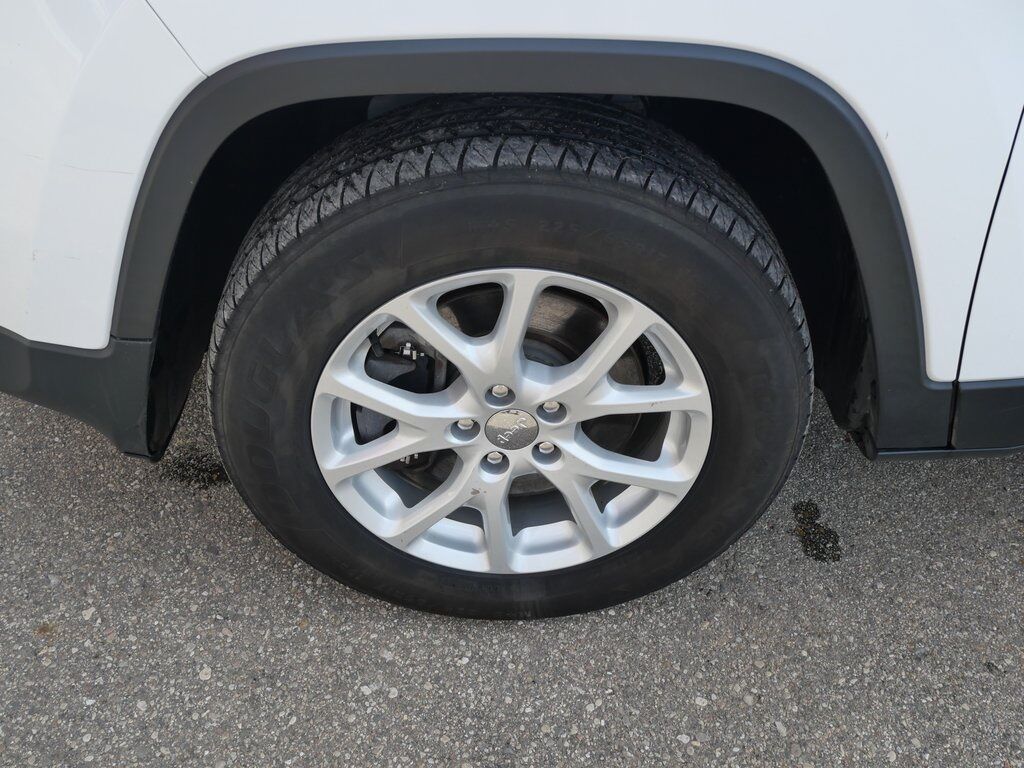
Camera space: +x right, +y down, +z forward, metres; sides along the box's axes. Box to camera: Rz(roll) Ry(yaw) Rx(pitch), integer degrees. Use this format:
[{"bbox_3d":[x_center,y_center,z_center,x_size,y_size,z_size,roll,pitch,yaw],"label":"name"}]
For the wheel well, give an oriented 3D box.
[{"bbox_3d":[0.006,-0.184,1.202,0.807,0.450,0.290,-1,38,-1],"label":"wheel well"}]

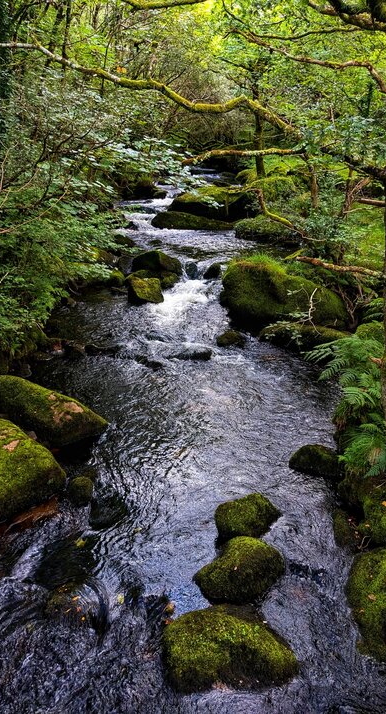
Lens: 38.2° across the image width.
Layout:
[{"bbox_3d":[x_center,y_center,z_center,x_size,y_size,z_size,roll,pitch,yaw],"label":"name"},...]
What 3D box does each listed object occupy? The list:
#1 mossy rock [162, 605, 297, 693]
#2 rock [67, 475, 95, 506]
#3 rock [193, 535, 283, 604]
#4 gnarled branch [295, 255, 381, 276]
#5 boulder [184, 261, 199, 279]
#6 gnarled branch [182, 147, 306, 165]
[{"bbox_3d":[0.234,1.838,3.600,0.879,0.367,0.492,0,21,0],"label":"mossy rock"},{"bbox_3d":[-1.044,1.234,5.151,0.228,0.259,0.205,0,21,0],"label":"rock"},{"bbox_3d":[0.339,1.525,4.125,0.667,0.283,0.467,-6,23,-14],"label":"rock"},{"bbox_3d":[2.498,-1.552,9.500,1.550,0.200,0.250,10,21,-4],"label":"gnarled branch"},{"bbox_3d":[-0.030,-1.736,10.950,0.316,0.314,0.316,0,22,0],"label":"boulder"},{"bbox_3d":[0.408,-1.628,4.500,1.000,0.150,0.200,0,22,0],"label":"gnarled branch"}]

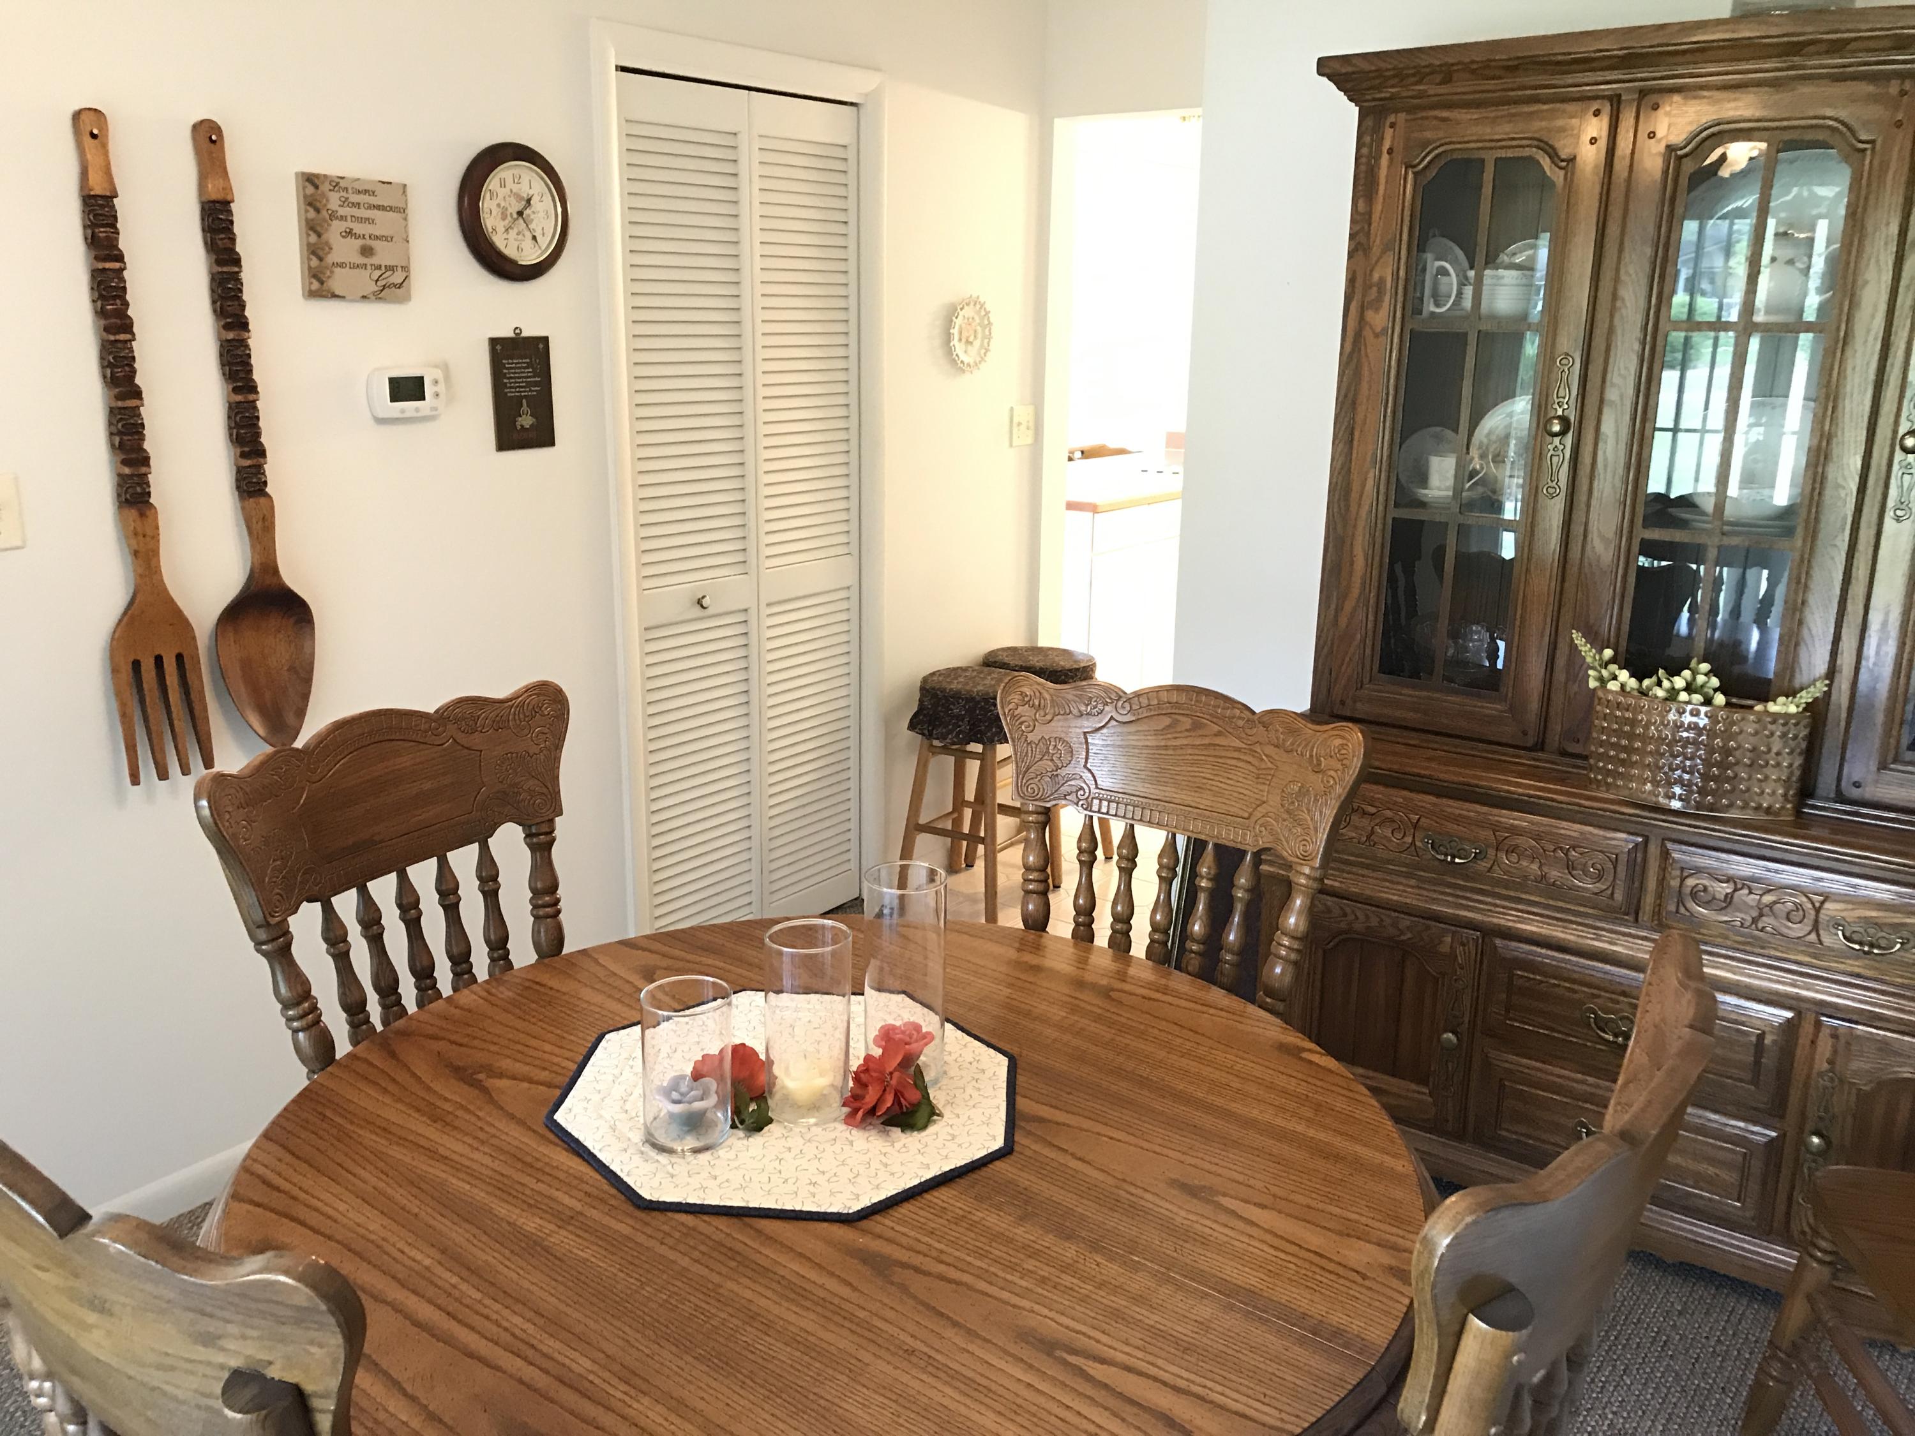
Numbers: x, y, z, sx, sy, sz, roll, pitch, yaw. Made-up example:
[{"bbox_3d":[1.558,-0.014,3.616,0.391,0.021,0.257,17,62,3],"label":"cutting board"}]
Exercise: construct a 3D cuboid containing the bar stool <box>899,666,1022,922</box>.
[{"bbox_3d":[0.061,0.210,4.101,0.340,0.620,0.340,12,19,38],"label":"bar stool"}]

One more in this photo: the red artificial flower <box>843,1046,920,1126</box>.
[{"bbox_3d":[-0.076,0.376,1.597,0.078,0.070,0.060,9,17,27],"label":"red artificial flower"}]

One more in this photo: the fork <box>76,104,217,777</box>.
[{"bbox_3d":[-1.292,-0.405,2.444,0.050,1.040,0.151,11,18,35],"label":"fork"}]

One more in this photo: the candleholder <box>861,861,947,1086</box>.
[{"bbox_3d":[-0.059,0.291,1.749,0.092,0.238,0.092,1,15,0],"label":"candleholder"}]

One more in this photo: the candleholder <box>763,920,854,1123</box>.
[{"bbox_3d":[-0.153,0.315,1.604,0.088,0.191,0.088,0,15,-3],"label":"candleholder"}]

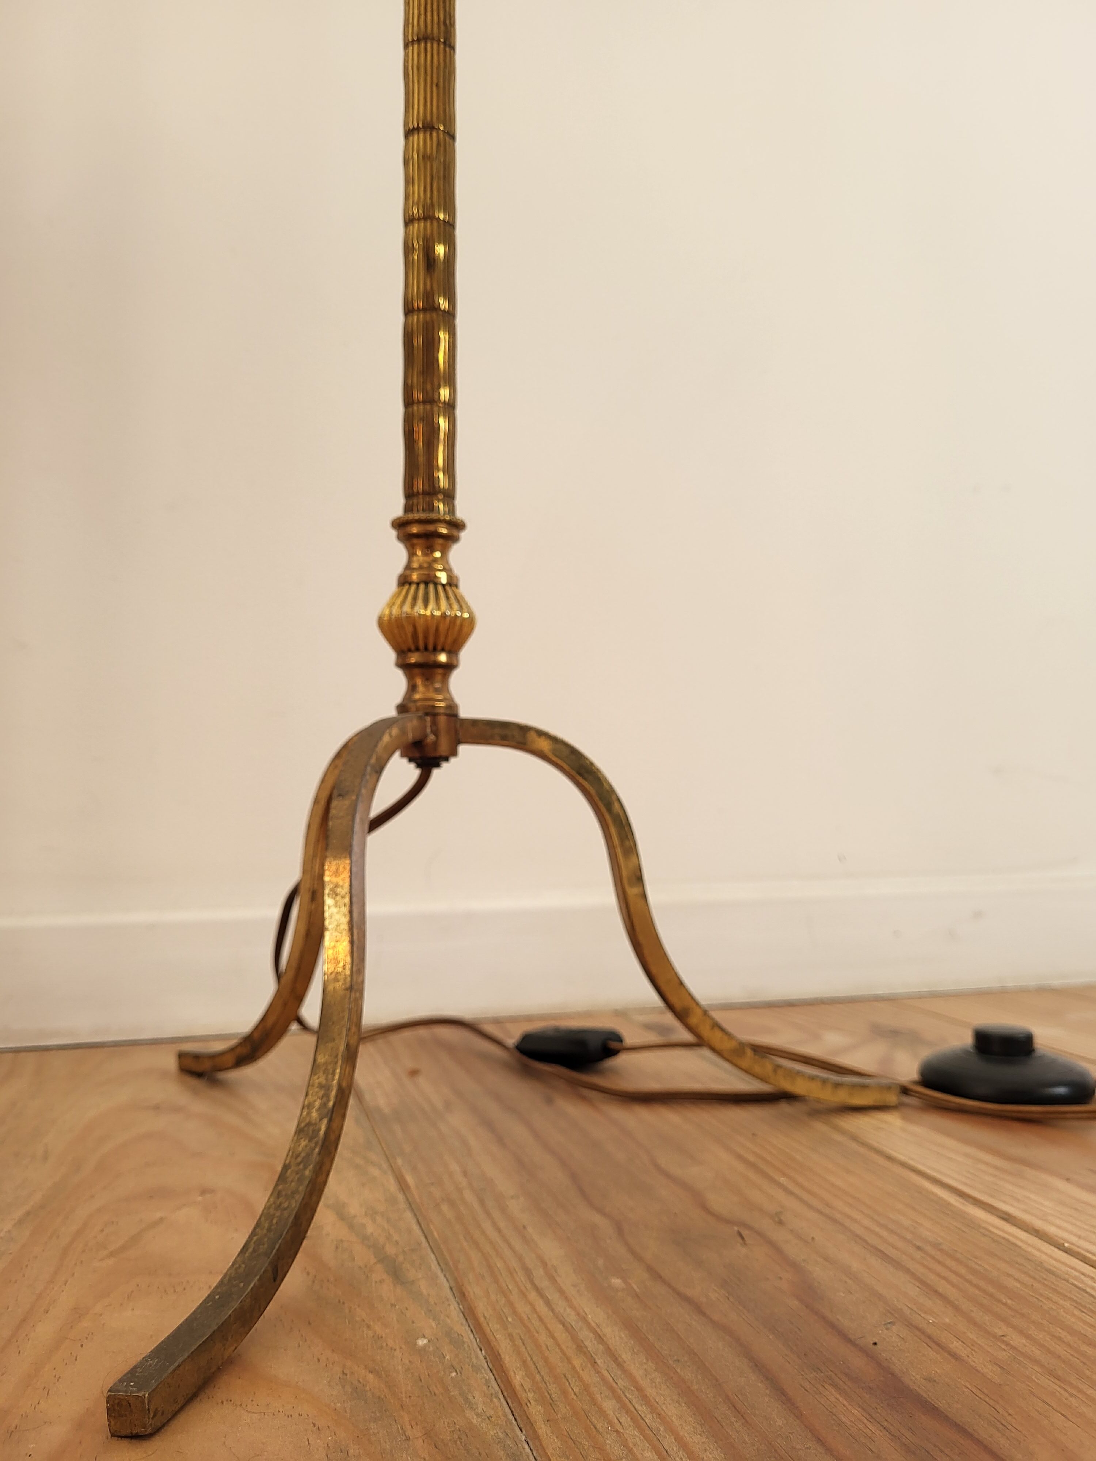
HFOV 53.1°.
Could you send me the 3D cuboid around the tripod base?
[{"bbox_3d":[-0.052,0.073,0.372,0.340,0.162,0.296,-2,-4,14],"label":"tripod base"}]

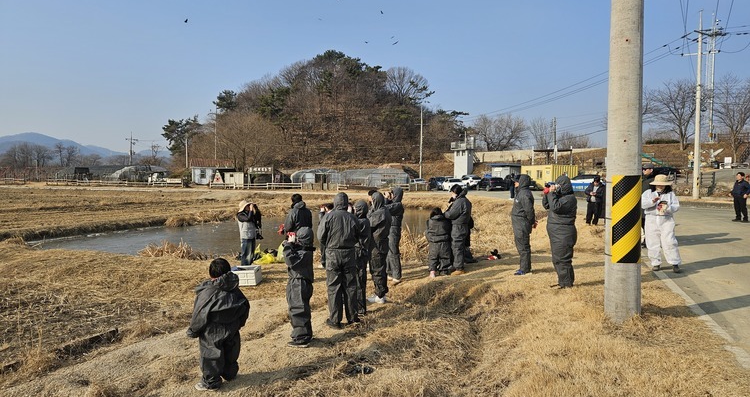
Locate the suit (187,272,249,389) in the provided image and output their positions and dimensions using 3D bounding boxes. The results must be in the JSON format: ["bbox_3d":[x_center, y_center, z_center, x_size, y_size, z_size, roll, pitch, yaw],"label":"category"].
[{"bbox_3d":[-1.402,1.160,4.450,0.520,1.040,0.400,-3,4,-42],"label":"suit"}]

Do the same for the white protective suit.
[{"bbox_3d":[4.733,0.480,8.250,0.640,1.320,0.420,1,3,25],"label":"white protective suit"}]

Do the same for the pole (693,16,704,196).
[{"bbox_3d":[20.461,-5.877,31.500,0.450,11.800,0.450,0,3,0],"label":"pole"}]

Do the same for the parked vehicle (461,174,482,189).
[{"bbox_3d":[11.300,-1.950,61.000,1.830,1.650,4.400,-1,3,-18],"label":"parked vehicle"}]

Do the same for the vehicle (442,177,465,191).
[{"bbox_3d":[8.907,-1.514,55.500,1.830,1.460,4.600,-1,3,-7],"label":"vehicle"}]

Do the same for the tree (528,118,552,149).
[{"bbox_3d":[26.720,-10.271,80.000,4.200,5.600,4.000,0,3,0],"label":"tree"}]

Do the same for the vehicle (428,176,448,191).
[{"bbox_3d":[7.795,-1.745,58.000,1.870,1.650,4.600,-1,3,-17],"label":"vehicle"}]

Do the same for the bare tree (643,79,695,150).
[{"bbox_3d":[32.443,-8.991,54.000,5.800,7.300,5.500,0,3,0],"label":"bare tree"}]

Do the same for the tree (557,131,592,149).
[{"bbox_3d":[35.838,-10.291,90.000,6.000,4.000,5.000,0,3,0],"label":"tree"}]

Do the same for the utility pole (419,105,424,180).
[{"bbox_3d":[6.530,-7.442,70.000,0.350,11.200,0.350,0,3,0],"label":"utility pole"}]

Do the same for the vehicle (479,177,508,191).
[{"bbox_3d":[12.850,-1.630,55.800,1.860,1.520,4.600,0,3,-10],"label":"vehicle"}]

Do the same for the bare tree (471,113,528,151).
[{"bbox_3d":[21.890,-11.474,88.000,9.800,7.300,9.000,0,3,0],"label":"bare tree"}]

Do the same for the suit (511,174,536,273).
[{"bbox_3d":[2.502,0.418,8.400,0.440,1.660,0.520,0,3,3],"label":"suit"}]

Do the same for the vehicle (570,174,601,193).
[{"bbox_3d":[21.854,-1.617,52.000,4.600,1.650,1.850,1,3,17],"label":"vehicle"}]

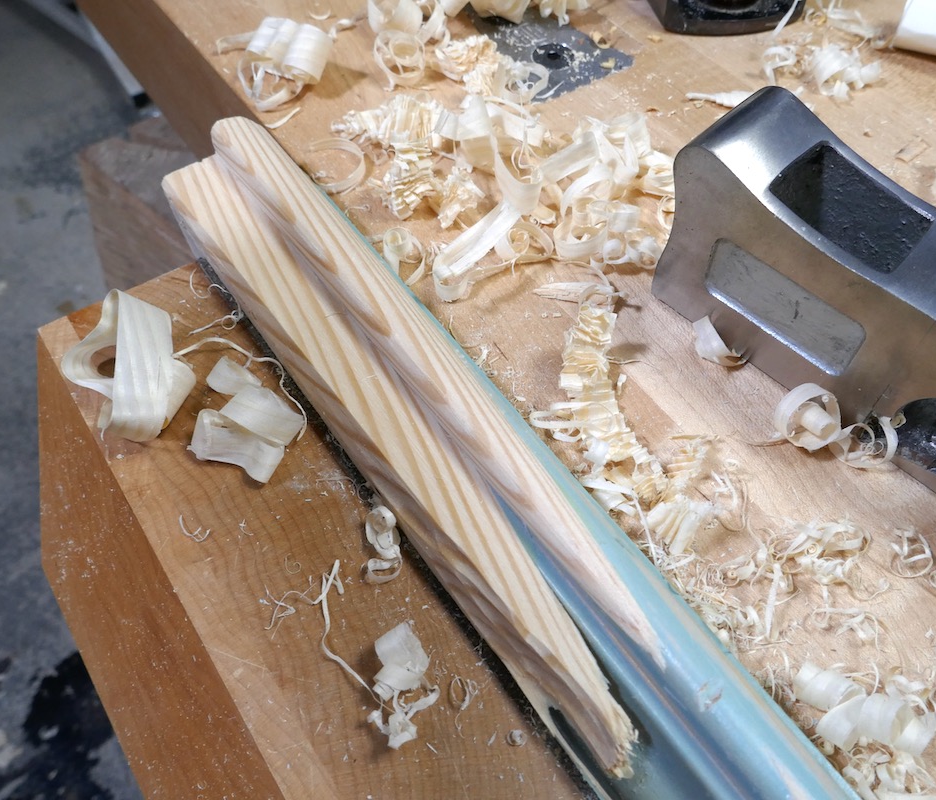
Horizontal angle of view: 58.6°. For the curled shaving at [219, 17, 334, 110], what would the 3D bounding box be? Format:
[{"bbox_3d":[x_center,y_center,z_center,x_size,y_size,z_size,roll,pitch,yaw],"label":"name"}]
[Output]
[{"bbox_3d":[-0.063,-0.111,0.275,0.034,0.019,0.028,6,56,0],"label":"curled shaving"}]

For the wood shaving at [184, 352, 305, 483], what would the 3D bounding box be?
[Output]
[{"bbox_3d":[-0.054,0.005,0.202,0.025,0.014,0.028,-11,58,-11],"label":"wood shaving"}]

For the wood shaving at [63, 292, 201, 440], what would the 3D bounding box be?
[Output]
[{"bbox_3d":[-0.084,-0.009,0.206,0.029,0.018,0.036,-10,58,-10],"label":"wood shaving"}]

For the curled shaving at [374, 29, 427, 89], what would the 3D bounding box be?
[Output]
[{"bbox_3d":[-0.023,-0.116,0.284,0.018,0.014,0.019,1,56,-3],"label":"curled shaving"}]

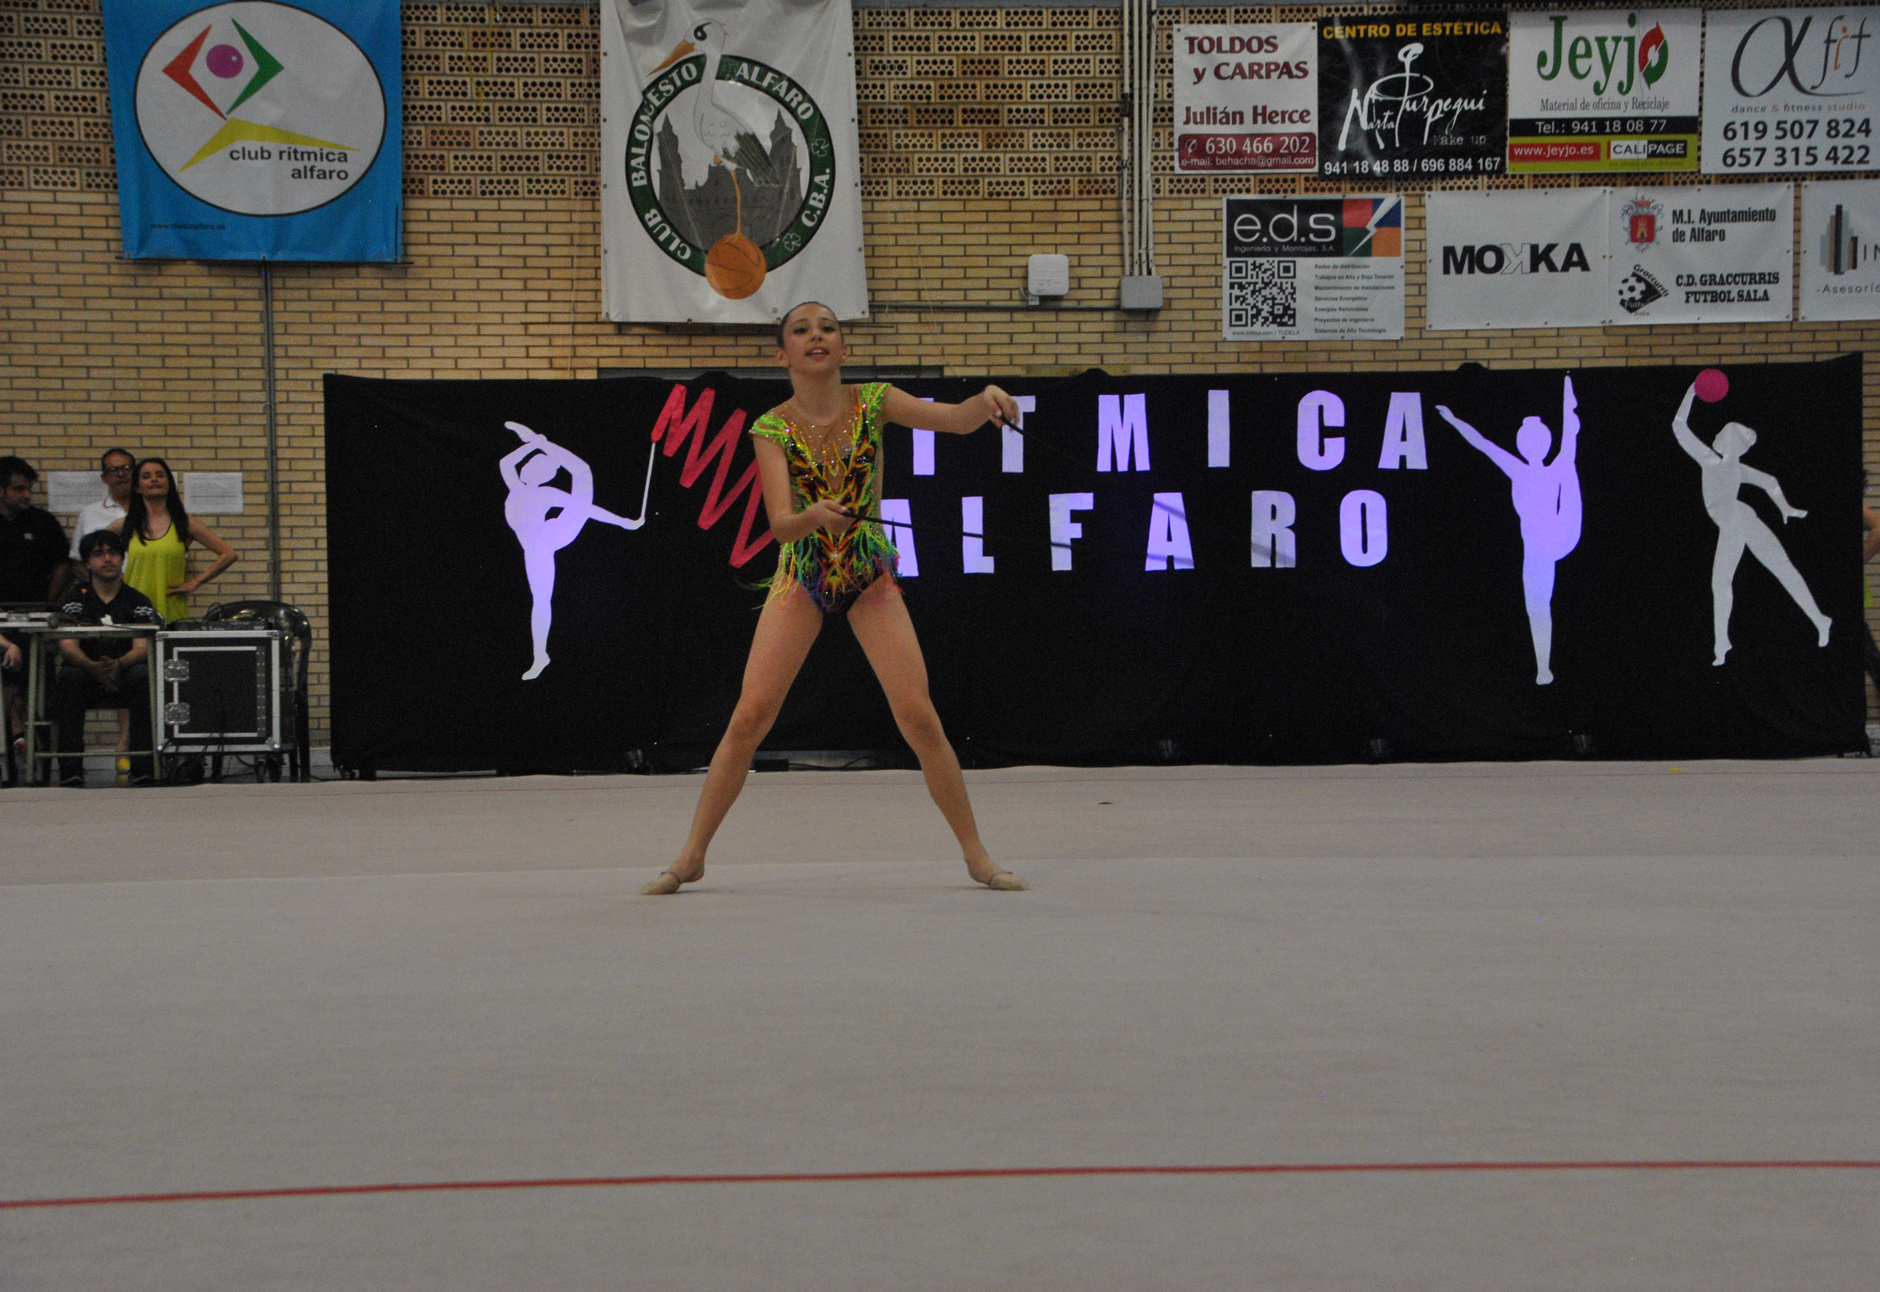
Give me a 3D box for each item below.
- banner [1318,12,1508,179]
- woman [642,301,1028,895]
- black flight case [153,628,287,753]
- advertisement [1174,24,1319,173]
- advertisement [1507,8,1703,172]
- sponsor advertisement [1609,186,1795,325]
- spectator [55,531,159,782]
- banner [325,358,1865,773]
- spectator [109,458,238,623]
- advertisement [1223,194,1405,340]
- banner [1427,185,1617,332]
[{"bbox_3d":[2.608,-3.036,24.277,1.036,0.874,0.020,-1,0,-5],"label":"banner"},{"bbox_3d":[-0.277,-0.128,11.650,1.022,1.572,0.500,-1,0,-1],"label":"woman"},{"bbox_3d":[-3.494,0.226,21.450,0.590,0.590,0.520,-1,0,-2],"label":"black flight case"},{"bbox_3d":[1.683,-3.007,24.192,0.778,0.800,0.020,-1,0,-5],"label":"advertisement"},{"bbox_3d":[3.679,-3.072,24.375,1.067,0.885,0.020,-1,0,-5],"label":"advertisement"},{"bbox_3d":[4.232,-2.170,24.431,1.016,0.743,0.020,-1,0,-5],"label":"sponsor advertisement"},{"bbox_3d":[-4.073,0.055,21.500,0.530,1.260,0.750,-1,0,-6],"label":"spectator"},{"bbox_3d":[0.783,-0.403,22.200,7.750,2.030,0.100,-1,0,-6],"label":"banner"},{"bbox_3d":[-3.997,-0.161,22.900,0.680,1.640,0.330,-1,0,-9],"label":"spectator"},{"bbox_3d":[2.061,-2.080,24.232,0.993,0.777,0.020,-1,0,-5],"label":"advertisement"},{"bbox_3d":[3.199,-2.141,24.336,1.022,0.744,0.020,-1,0,-5],"label":"banner"}]

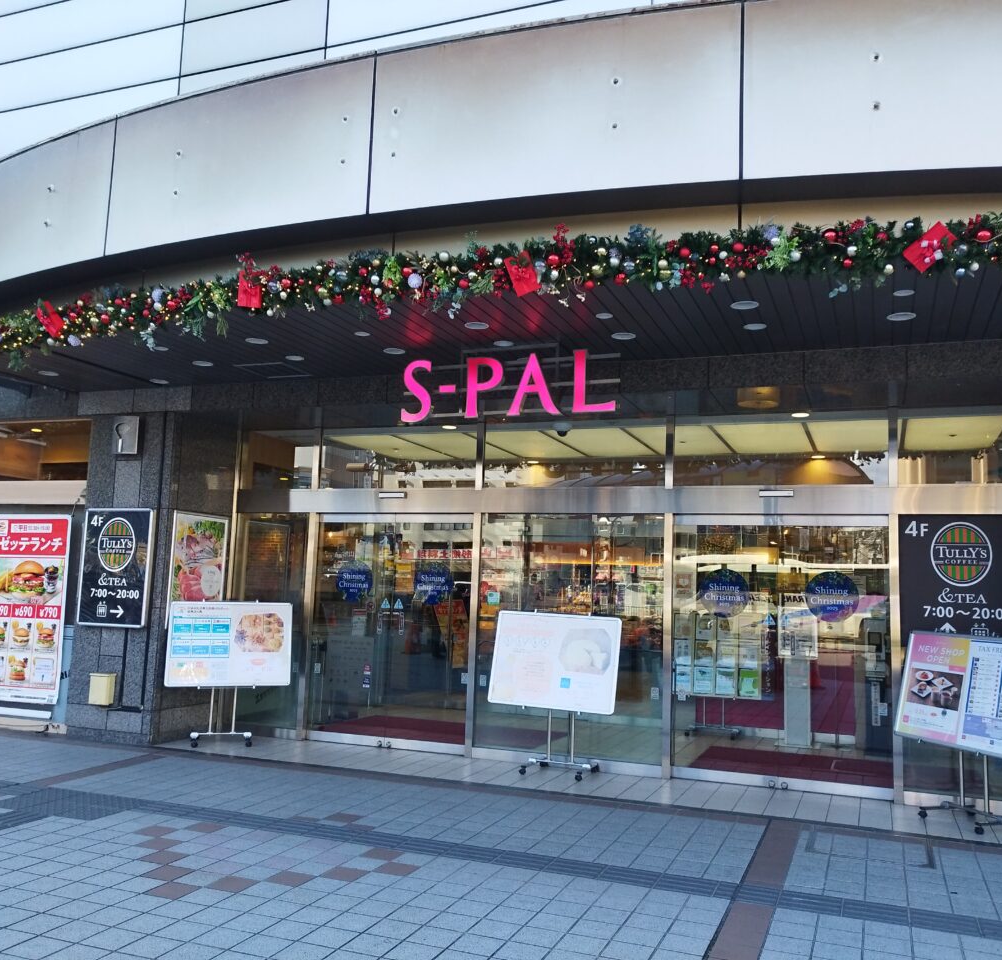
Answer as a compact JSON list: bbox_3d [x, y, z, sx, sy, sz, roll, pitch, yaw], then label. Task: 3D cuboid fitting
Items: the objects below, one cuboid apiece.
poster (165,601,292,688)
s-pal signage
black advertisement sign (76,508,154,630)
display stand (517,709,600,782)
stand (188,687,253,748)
[{"bbox_3d":[-2.408,1.467,8.927,1.070,0.765,0.035,5,-22,-20],"label":"poster"},{"bbox_3d":[0.024,-0.759,8.144,1.860,0.525,0.120,-1,-8,22],"label":"s-pal signage"},{"bbox_3d":[-3.424,0.780,8.907,0.750,1.024,0.055,-1,-8,22],"label":"black advertisement sign"},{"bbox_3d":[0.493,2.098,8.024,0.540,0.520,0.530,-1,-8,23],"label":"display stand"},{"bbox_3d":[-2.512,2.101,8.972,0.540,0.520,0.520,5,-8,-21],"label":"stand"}]

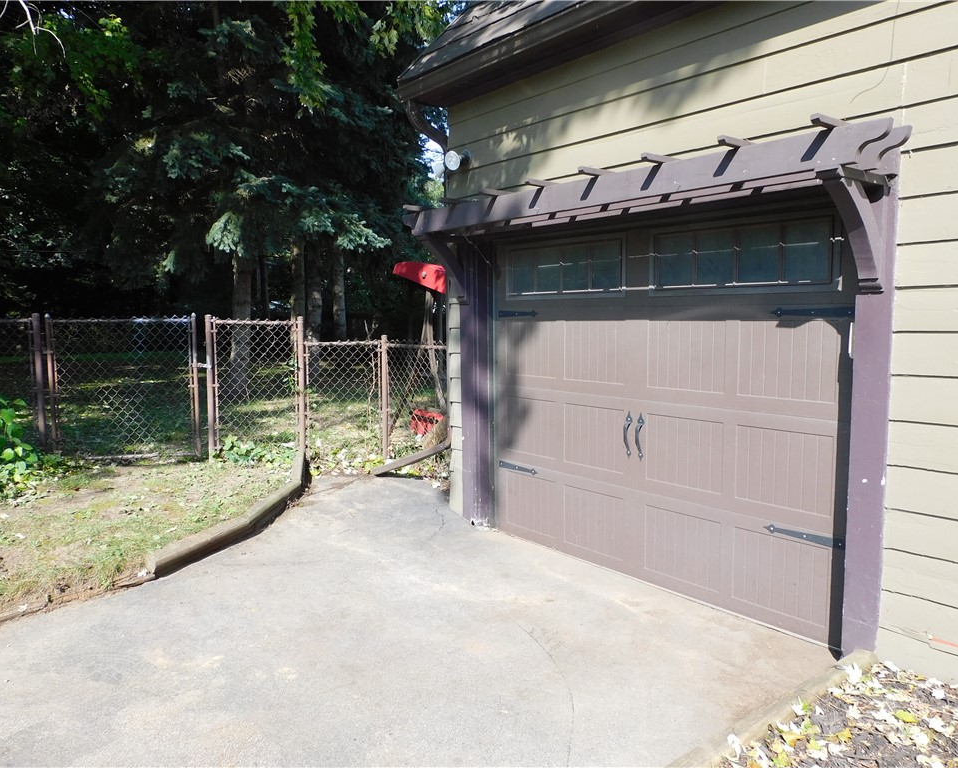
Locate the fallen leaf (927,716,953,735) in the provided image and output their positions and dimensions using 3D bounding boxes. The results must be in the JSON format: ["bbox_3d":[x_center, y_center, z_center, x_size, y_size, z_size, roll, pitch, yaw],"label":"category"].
[{"bbox_3d":[1.672,1.233,2.574,0.072,0.022,0.085,-5,7,-40],"label":"fallen leaf"}]

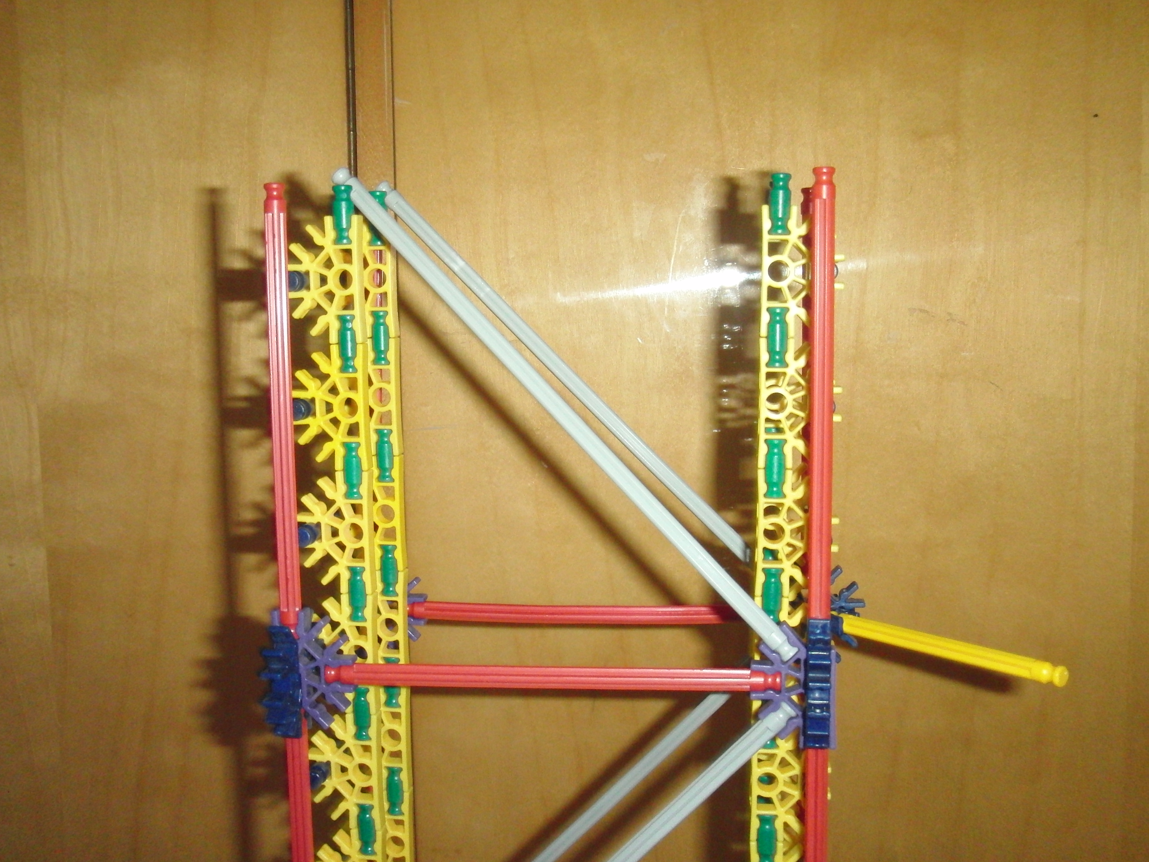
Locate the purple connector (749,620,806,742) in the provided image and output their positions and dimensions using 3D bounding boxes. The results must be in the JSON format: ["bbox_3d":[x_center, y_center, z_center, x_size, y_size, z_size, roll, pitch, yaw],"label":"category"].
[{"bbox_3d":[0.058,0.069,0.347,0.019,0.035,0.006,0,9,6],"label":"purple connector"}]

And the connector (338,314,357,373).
[{"bbox_3d":[-0.067,-0.025,0.372,0.006,0.017,0.006,0,8,6],"label":"connector"}]

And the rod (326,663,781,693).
[{"bbox_3d":[-0.007,0.069,0.354,0.129,0.006,0.006,0,9,6],"label":"rod"}]

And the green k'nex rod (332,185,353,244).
[{"bbox_3d":[-0.066,-0.062,0.361,0.006,0.017,0.006,0,9,6],"label":"green k'nex rod"}]

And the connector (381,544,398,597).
[{"bbox_3d":[-0.060,0.045,0.410,0.006,0.017,0.006,0,8,6],"label":"connector"}]

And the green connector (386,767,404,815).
[{"bbox_3d":[-0.059,0.120,0.421,0.006,0.017,0.006,0,8,6],"label":"green connector"}]

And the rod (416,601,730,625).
[{"bbox_3d":[0.005,0.062,0.425,0.129,0.006,0.006,0,8,5],"label":"rod"}]

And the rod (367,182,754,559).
[{"bbox_3d":[0.004,-0.012,0.407,0.006,0.189,0.006,-44,7,10],"label":"rod"}]

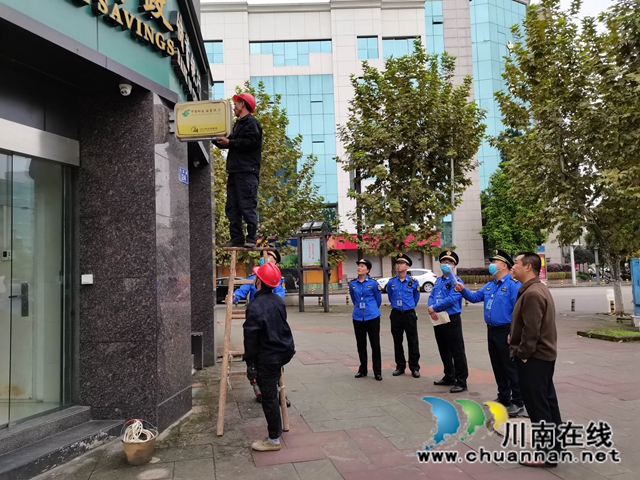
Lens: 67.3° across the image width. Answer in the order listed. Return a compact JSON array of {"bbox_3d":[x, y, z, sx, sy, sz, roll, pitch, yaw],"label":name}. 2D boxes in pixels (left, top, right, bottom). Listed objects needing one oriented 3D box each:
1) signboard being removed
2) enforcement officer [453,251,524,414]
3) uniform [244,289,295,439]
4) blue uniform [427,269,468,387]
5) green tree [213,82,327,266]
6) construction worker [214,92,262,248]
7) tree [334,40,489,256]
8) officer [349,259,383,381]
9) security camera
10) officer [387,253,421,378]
[{"bbox_3d":[-1.231,-1.258,5.080,0.570,0.380,0.140,-2,-4,8],"label":"signboard being removed"},{"bbox_3d":[1.866,0.964,5.181,0.660,1.741,0.560,0,-4,-30],"label":"enforcement officer"},{"bbox_3d":[-0.479,1.106,4.366,0.400,1.364,0.450,-4,-4,33],"label":"uniform"},{"bbox_3d":[1.670,1.155,6.246,0.370,1.448,0.490,2,-5,-44],"label":"blue uniform"},{"bbox_3d":[-3.103,-2.392,23.865,6.800,11.150,6.800,-2,-4,0],"label":"green tree"},{"bbox_3d":[-0.890,-0.768,5.198,0.500,1.700,0.480,-1,-3,-7],"label":"construction worker"},{"bbox_3d":[3.470,-2.746,18.911,5.700,10.601,5.400,-2,-3,0],"label":"tree"},{"bbox_3d":[0.665,1.132,7.027,0.470,1.726,0.330,-3,-4,18],"label":"officer"},{"bbox_3d":[-1.876,-1.452,4.638,0.118,0.108,0.118,-2,-3,-6],"label":"security camera"},{"bbox_3d":[1.220,1.086,7.026,0.490,1.781,0.330,-3,-4,20],"label":"officer"}]

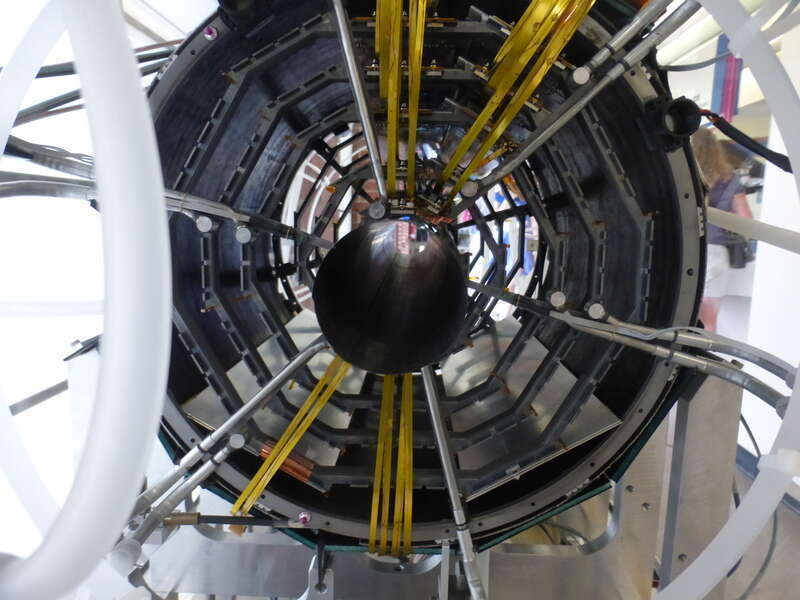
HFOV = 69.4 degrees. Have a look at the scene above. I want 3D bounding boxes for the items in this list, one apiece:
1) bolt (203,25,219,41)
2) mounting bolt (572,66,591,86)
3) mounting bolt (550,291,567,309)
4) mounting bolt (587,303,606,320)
[{"bbox_3d":[-0.252,-0.355,0.768,0.019,0.019,0.012,1,11,2],"label":"bolt"},{"bbox_3d":[0.252,-0.312,0.807,0.023,0.023,0.014,1,11,2],"label":"mounting bolt"},{"bbox_3d":[0.236,-0.002,0.867,0.023,0.023,0.014,1,11,2],"label":"mounting bolt"},{"bbox_3d":[0.293,0.016,0.868,0.023,0.023,0.014,1,11,2],"label":"mounting bolt"}]

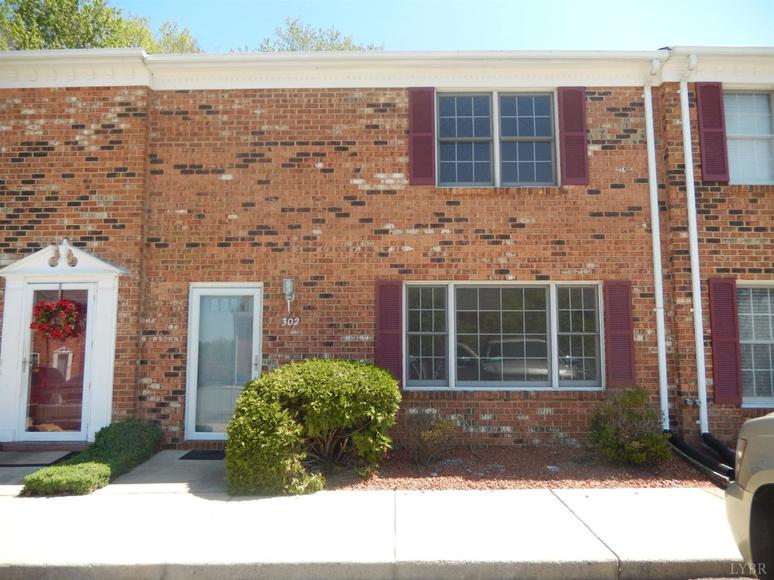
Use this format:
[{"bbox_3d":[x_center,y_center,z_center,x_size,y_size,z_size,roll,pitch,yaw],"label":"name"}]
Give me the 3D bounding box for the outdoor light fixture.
[{"bbox_3d":[-1.305,0.076,7.434,0.135,0.448,0.170,0,-6,0],"label":"outdoor light fixture"}]

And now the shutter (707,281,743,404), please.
[{"bbox_3d":[4.415,0.662,7.303,0.355,1.632,0.040,0,-6,1],"label":"shutter"}]

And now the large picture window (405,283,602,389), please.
[{"bbox_3d":[1.554,0.605,7.479,2.666,1.429,0.110,0,-6,0],"label":"large picture window"}]

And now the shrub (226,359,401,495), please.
[{"bbox_3d":[-0.737,1.452,6.366,1.820,1.300,1.450,0,-6,1],"label":"shrub"}]

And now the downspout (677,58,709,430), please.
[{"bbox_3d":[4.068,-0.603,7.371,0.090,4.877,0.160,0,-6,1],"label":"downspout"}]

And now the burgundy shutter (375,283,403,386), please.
[{"bbox_3d":[0.027,0.578,7.461,0.355,1.416,0.040,0,-6,1],"label":"burgundy shutter"}]

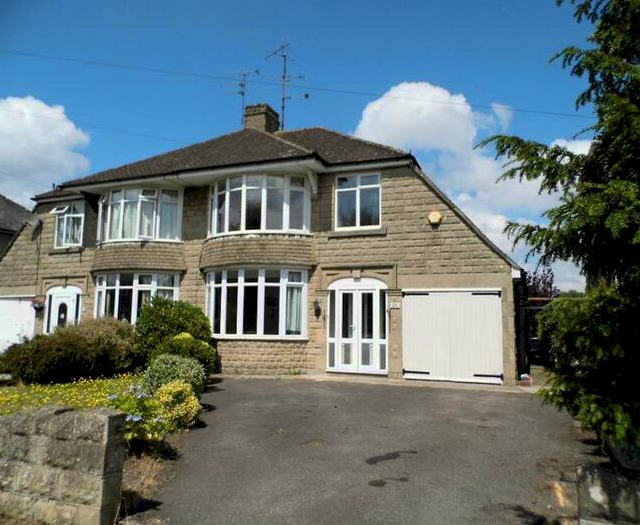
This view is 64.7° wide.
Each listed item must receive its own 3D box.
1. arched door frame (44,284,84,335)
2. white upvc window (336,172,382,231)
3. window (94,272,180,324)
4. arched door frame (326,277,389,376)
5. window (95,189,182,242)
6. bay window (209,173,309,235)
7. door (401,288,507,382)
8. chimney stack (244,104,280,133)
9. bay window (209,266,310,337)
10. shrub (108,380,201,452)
[{"bbox_3d":[-8.044,1.884,15.858,1.533,2.312,0.140,-2,-7,21],"label":"arched door frame"},{"bbox_3d":[0.964,-1.508,12.703,1.187,1.424,0.120,-2,-7,21],"label":"white upvc window"},{"bbox_3d":[-5.524,1.241,14.550,3.070,1.740,0.720,-2,-7,21],"label":"window"},{"bbox_3d":[0.920,1.535,12.359,1.533,2.312,0.140,-2,-7,21],"label":"arched door frame"},{"bbox_3d":[-5.527,-1.302,14.853,3.110,1.540,0.720,-2,-7,21],"label":"window"},{"bbox_3d":[-1.821,-1.446,13.406,3.110,1.540,0.720,-2,-7,21],"label":"bay window"},{"bbox_3d":[2.995,1.646,11.516,2.196,2.078,0.120,-2,-7,21],"label":"door"},{"bbox_3d":[-2.092,-5.024,18.545,0.840,1.130,1.180,-2,-7,21],"label":"chimney stack"},{"bbox_3d":[-1.856,1.098,13.118,3.070,1.740,0.720,-2,-7,21],"label":"bay window"},{"bbox_3d":[-1.949,1.760,5.948,1.060,0.750,1.000,-2,-7,21],"label":"shrub"}]

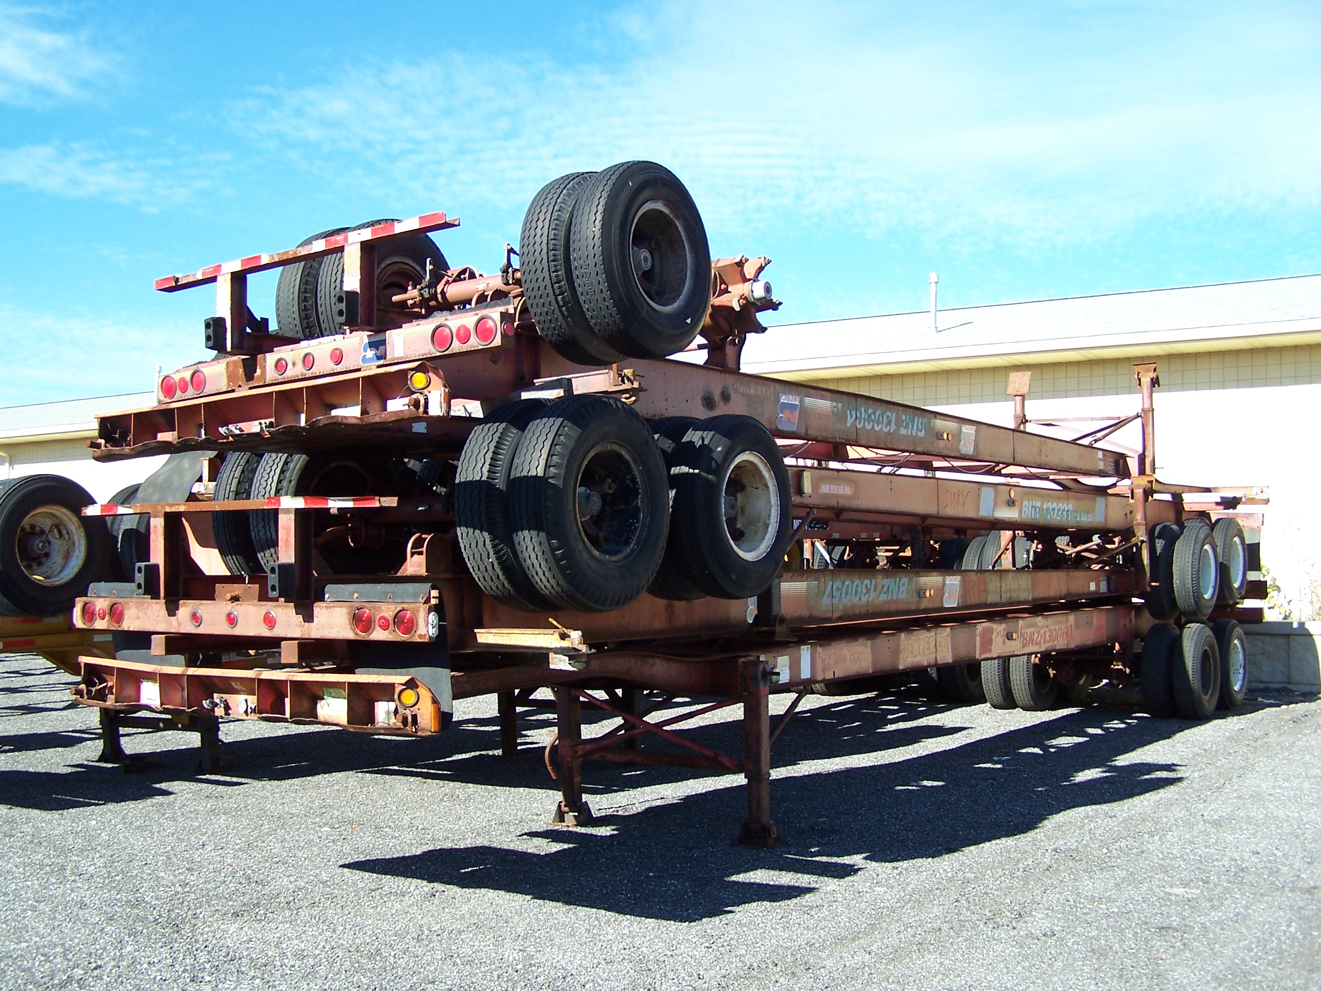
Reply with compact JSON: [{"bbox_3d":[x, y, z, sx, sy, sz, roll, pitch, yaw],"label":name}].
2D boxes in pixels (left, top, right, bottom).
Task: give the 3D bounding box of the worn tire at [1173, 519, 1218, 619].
[{"bbox_3d":[5.841,0.804,15.789,0.270,1.060,1.060,-2,-3,34],"label":"worn tire"}]

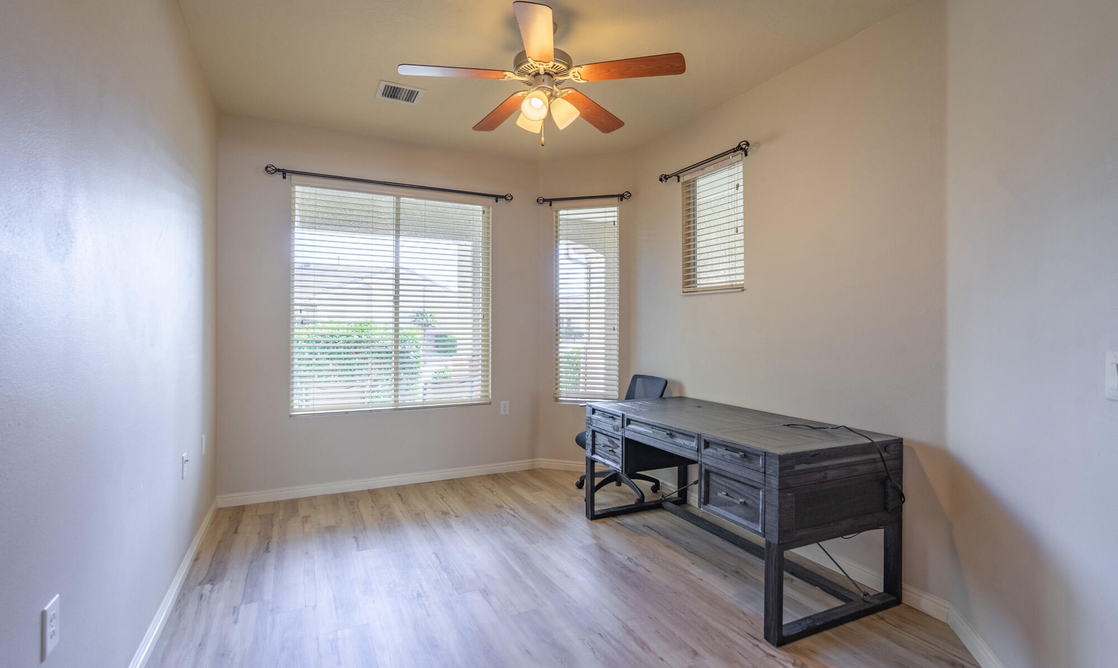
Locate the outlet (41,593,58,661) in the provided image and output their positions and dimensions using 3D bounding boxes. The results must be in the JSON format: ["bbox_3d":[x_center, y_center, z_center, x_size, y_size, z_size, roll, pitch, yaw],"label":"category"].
[{"bbox_3d":[-1.195,0.689,1.171,0.008,0.115,0.071,0,0,-27],"label":"outlet"}]

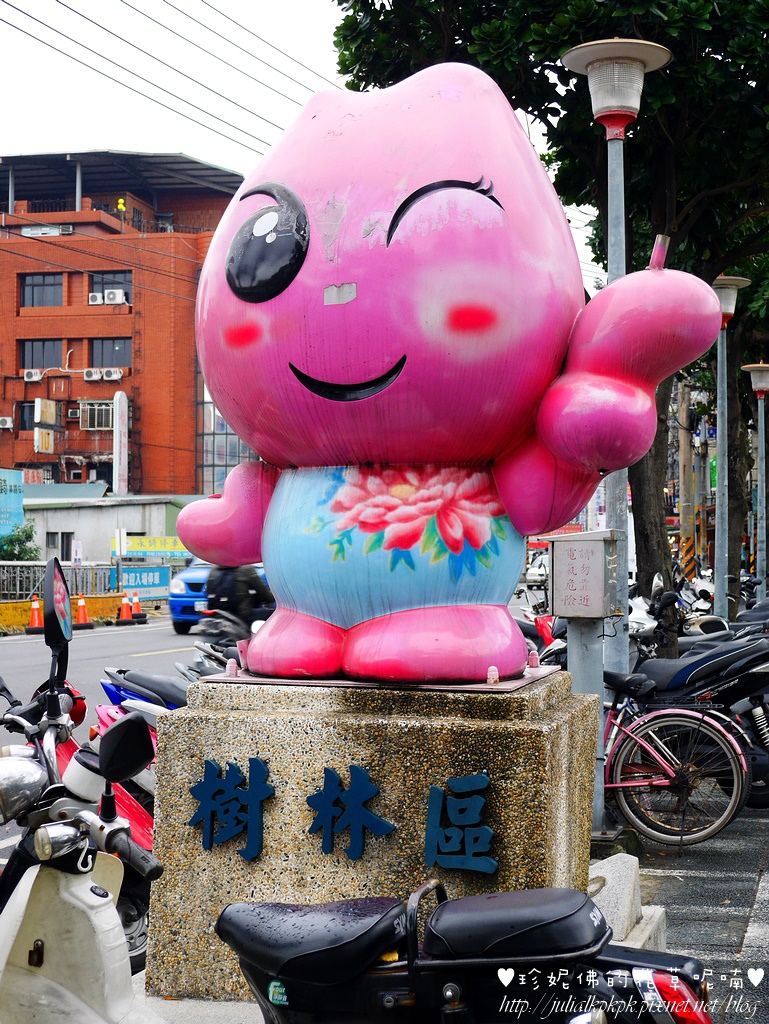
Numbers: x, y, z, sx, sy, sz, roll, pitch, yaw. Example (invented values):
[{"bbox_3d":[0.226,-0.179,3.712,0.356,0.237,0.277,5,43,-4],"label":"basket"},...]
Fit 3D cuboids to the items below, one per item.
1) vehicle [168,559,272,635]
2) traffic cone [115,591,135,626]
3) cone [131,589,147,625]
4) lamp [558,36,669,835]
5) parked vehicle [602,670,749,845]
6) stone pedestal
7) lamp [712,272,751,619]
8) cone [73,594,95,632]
[{"bbox_3d":[-2.736,1.383,33.110,1.580,1.880,4.000,0,-1,15],"label":"vehicle"},{"bbox_3d":[-5.366,2.010,35.564,0.390,0.730,0.390,0,-1,15],"label":"traffic cone"},{"bbox_3d":[-5.268,2.034,36.464,0.390,0.730,0.390,0,-1,15],"label":"cone"},{"bbox_3d":[1.279,-0.472,9.413,0.611,4.287,0.611,0,-1,15],"label":"lamp"},{"bbox_3d":[0.949,1.143,8.613,1.740,1.020,0.560,0,-1,15],"label":"parked vehicle"},{"bbox_3d":[0.030,1.020,5.645,1.210,0.963,1.160,0,-1,15],"label":"stone pedestal"},{"bbox_3d":[3.365,-0.266,17.039,0.611,4.217,0.611,0,-1,15],"label":"lamp"},{"bbox_3d":[-5.905,1.943,33.565,0.390,0.730,0.390,0,-1,15],"label":"cone"}]

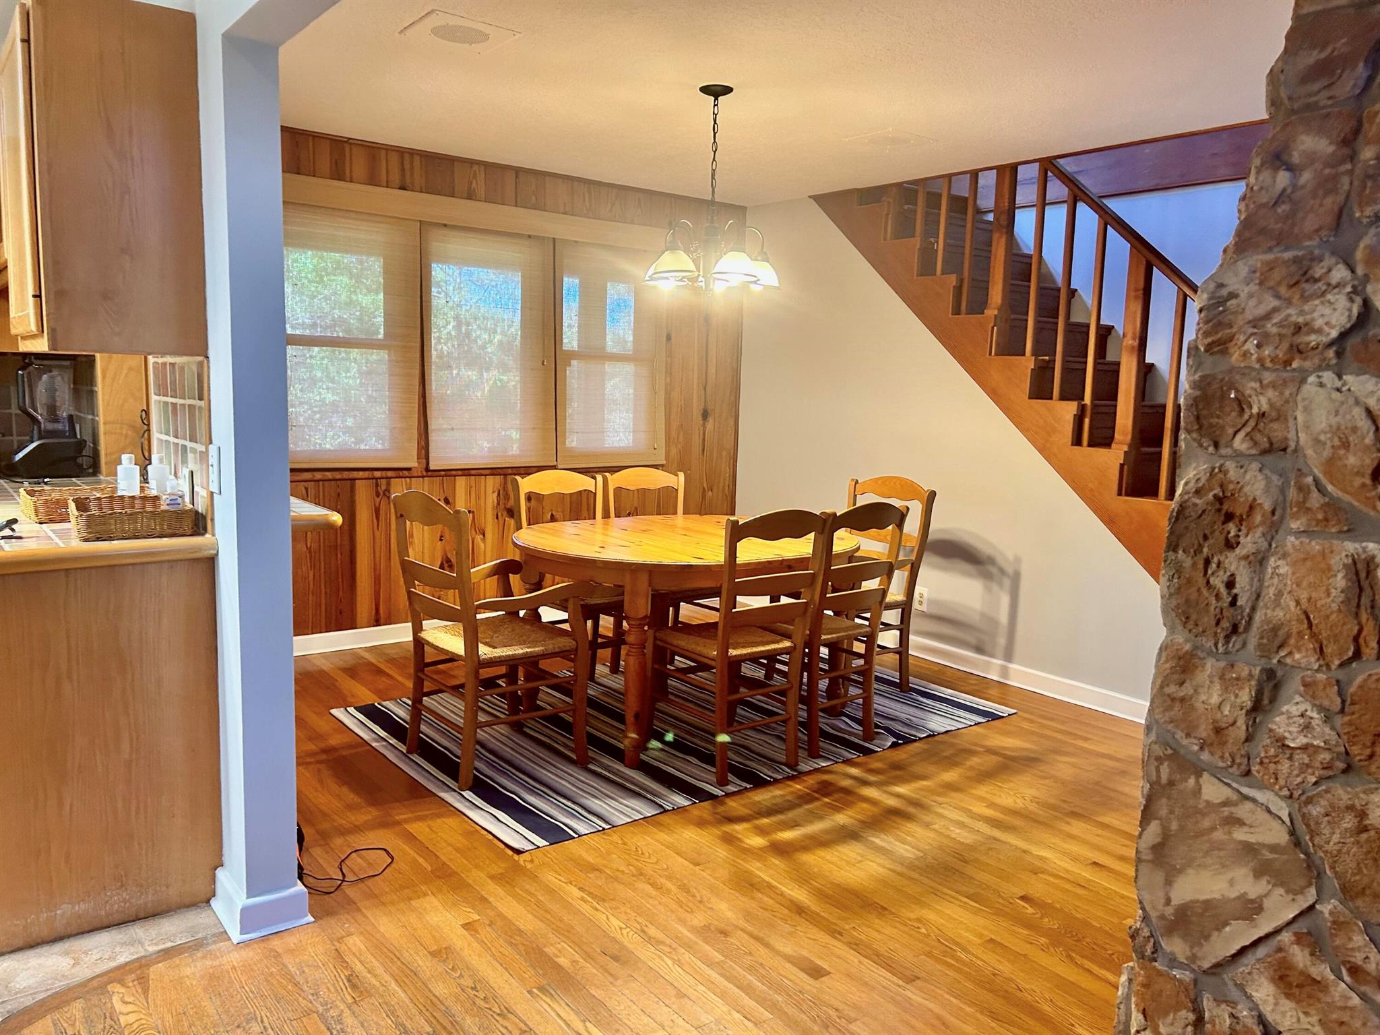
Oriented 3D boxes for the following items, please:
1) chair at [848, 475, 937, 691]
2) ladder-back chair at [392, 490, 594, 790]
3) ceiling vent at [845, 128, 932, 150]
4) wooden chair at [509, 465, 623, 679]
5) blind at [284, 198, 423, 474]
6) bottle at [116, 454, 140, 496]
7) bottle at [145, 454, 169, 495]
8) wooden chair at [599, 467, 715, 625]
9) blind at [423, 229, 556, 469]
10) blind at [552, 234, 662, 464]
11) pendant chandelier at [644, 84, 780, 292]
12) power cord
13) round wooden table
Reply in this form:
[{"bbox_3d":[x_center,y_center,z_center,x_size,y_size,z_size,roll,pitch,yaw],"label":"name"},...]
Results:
[{"bbox_3d":[0.733,0.302,4.770,0.550,0.960,0.560,-4,10,-37],"label":"chair"},{"bbox_3d":[-0.695,0.387,3.671,0.540,0.975,0.545,-4,10,-40],"label":"ladder-back chair"},{"bbox_3d":[0.850,-1.596,4.423,0.290,0.020,0.290,-4,10,-37],"label":"ceiling vent"},{"bbox_3d":[-0.427,0.304,4.389,0.450,0.965,0.540,-4,10,-37],"label":"wooden chair"},{"bbox_3d":[-1.604,-0.827,4.856,0.740,1.200,0.050,-4,10,-37],"label":"blind"},{"bbox_3d":[-1.496,-0.088,2.767,0.060,0.152,0.058,5,8,19],"label":"bottle"},{"bbox_3d":[-1.442,-0.092,2.807,0.060,0.152,0.058,5,8,22],"label":"bottle"},{"bbox_3d":[-0.075,0.283,4.699,0.470,0.955,0.530,-4,10,-37],"label":"wooden chair"},{"bbox_3d":[-1.004,-0.854,5.317,0.740,1.220,0.050,-4,10,-37],"label":"blind"},{"bbox_3d":[-0.426,-0.889,5.744,0.725,1.230,0.050,-4,10,-37],"label":"blind"},{"bbox_3d":[0.085,-1.187,3.778,0.520,0.720,0.520,2,8,0],"label":"pendant chandelier"},{"bbox_3d":[-0.948,0.883,2.833,0.310,0.200,0.230,-4,10,-37],"label":"power cord"},{"bbox_3d":[-0.012,0.445,4.299,1.490,0.747,1.140,-4,10,-37],"label":"round wooden table"}]

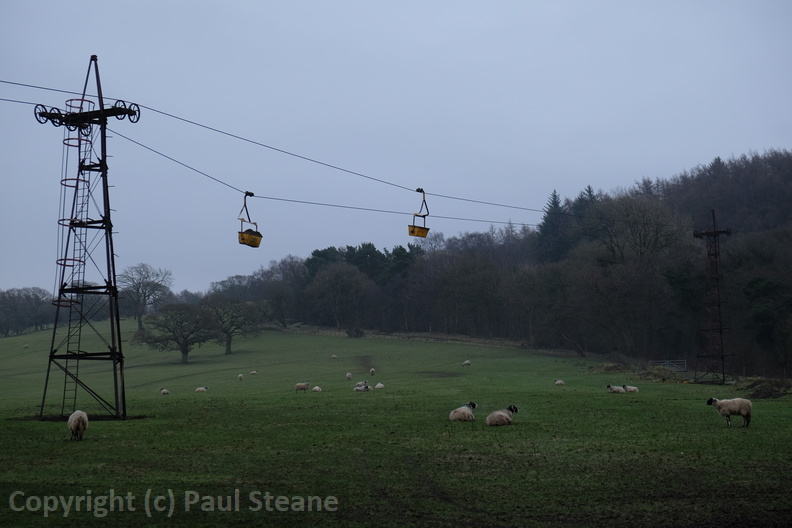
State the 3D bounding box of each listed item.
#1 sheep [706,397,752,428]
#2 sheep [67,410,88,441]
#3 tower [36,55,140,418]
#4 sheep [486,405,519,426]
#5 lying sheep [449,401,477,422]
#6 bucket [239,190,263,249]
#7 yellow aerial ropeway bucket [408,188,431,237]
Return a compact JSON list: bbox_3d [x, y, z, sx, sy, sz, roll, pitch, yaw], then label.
[{"bbox_3d":[8.270,3.690,39.800,1.140,0.740,0.420,-2,-4,10],"label":"sheep"},{"bbox_3d":[-7.683,3.909,38.800,0.480,0.720,1.100,0,-4,-18],"label":"sheep"},{"bbox_3d":[-10.315,-0.965,54.400,3.000,12.200,3.000,-3,-4,28],"label":"tower"},{"bbox_3d":[2.838,4.057,43.000,0.500,0.580,1.020,-4,-5,43],"label":"sheep"},{"bbox_3d":[1.949,4.280,46.500,0.500,0.570,0.980,-4,-5,41],"label":"lying sheep"},{"bbox_3d":[-5.814,-1.782,64.300,0.600,2.250,1.100,-3,-4,28],"label":"bucket"},{"bbox_3d":[1.064,-2.258,71.800,0.600,2.200,1.100,-3,-4,28],"label":"yellow aerial ropeway bucket"}]

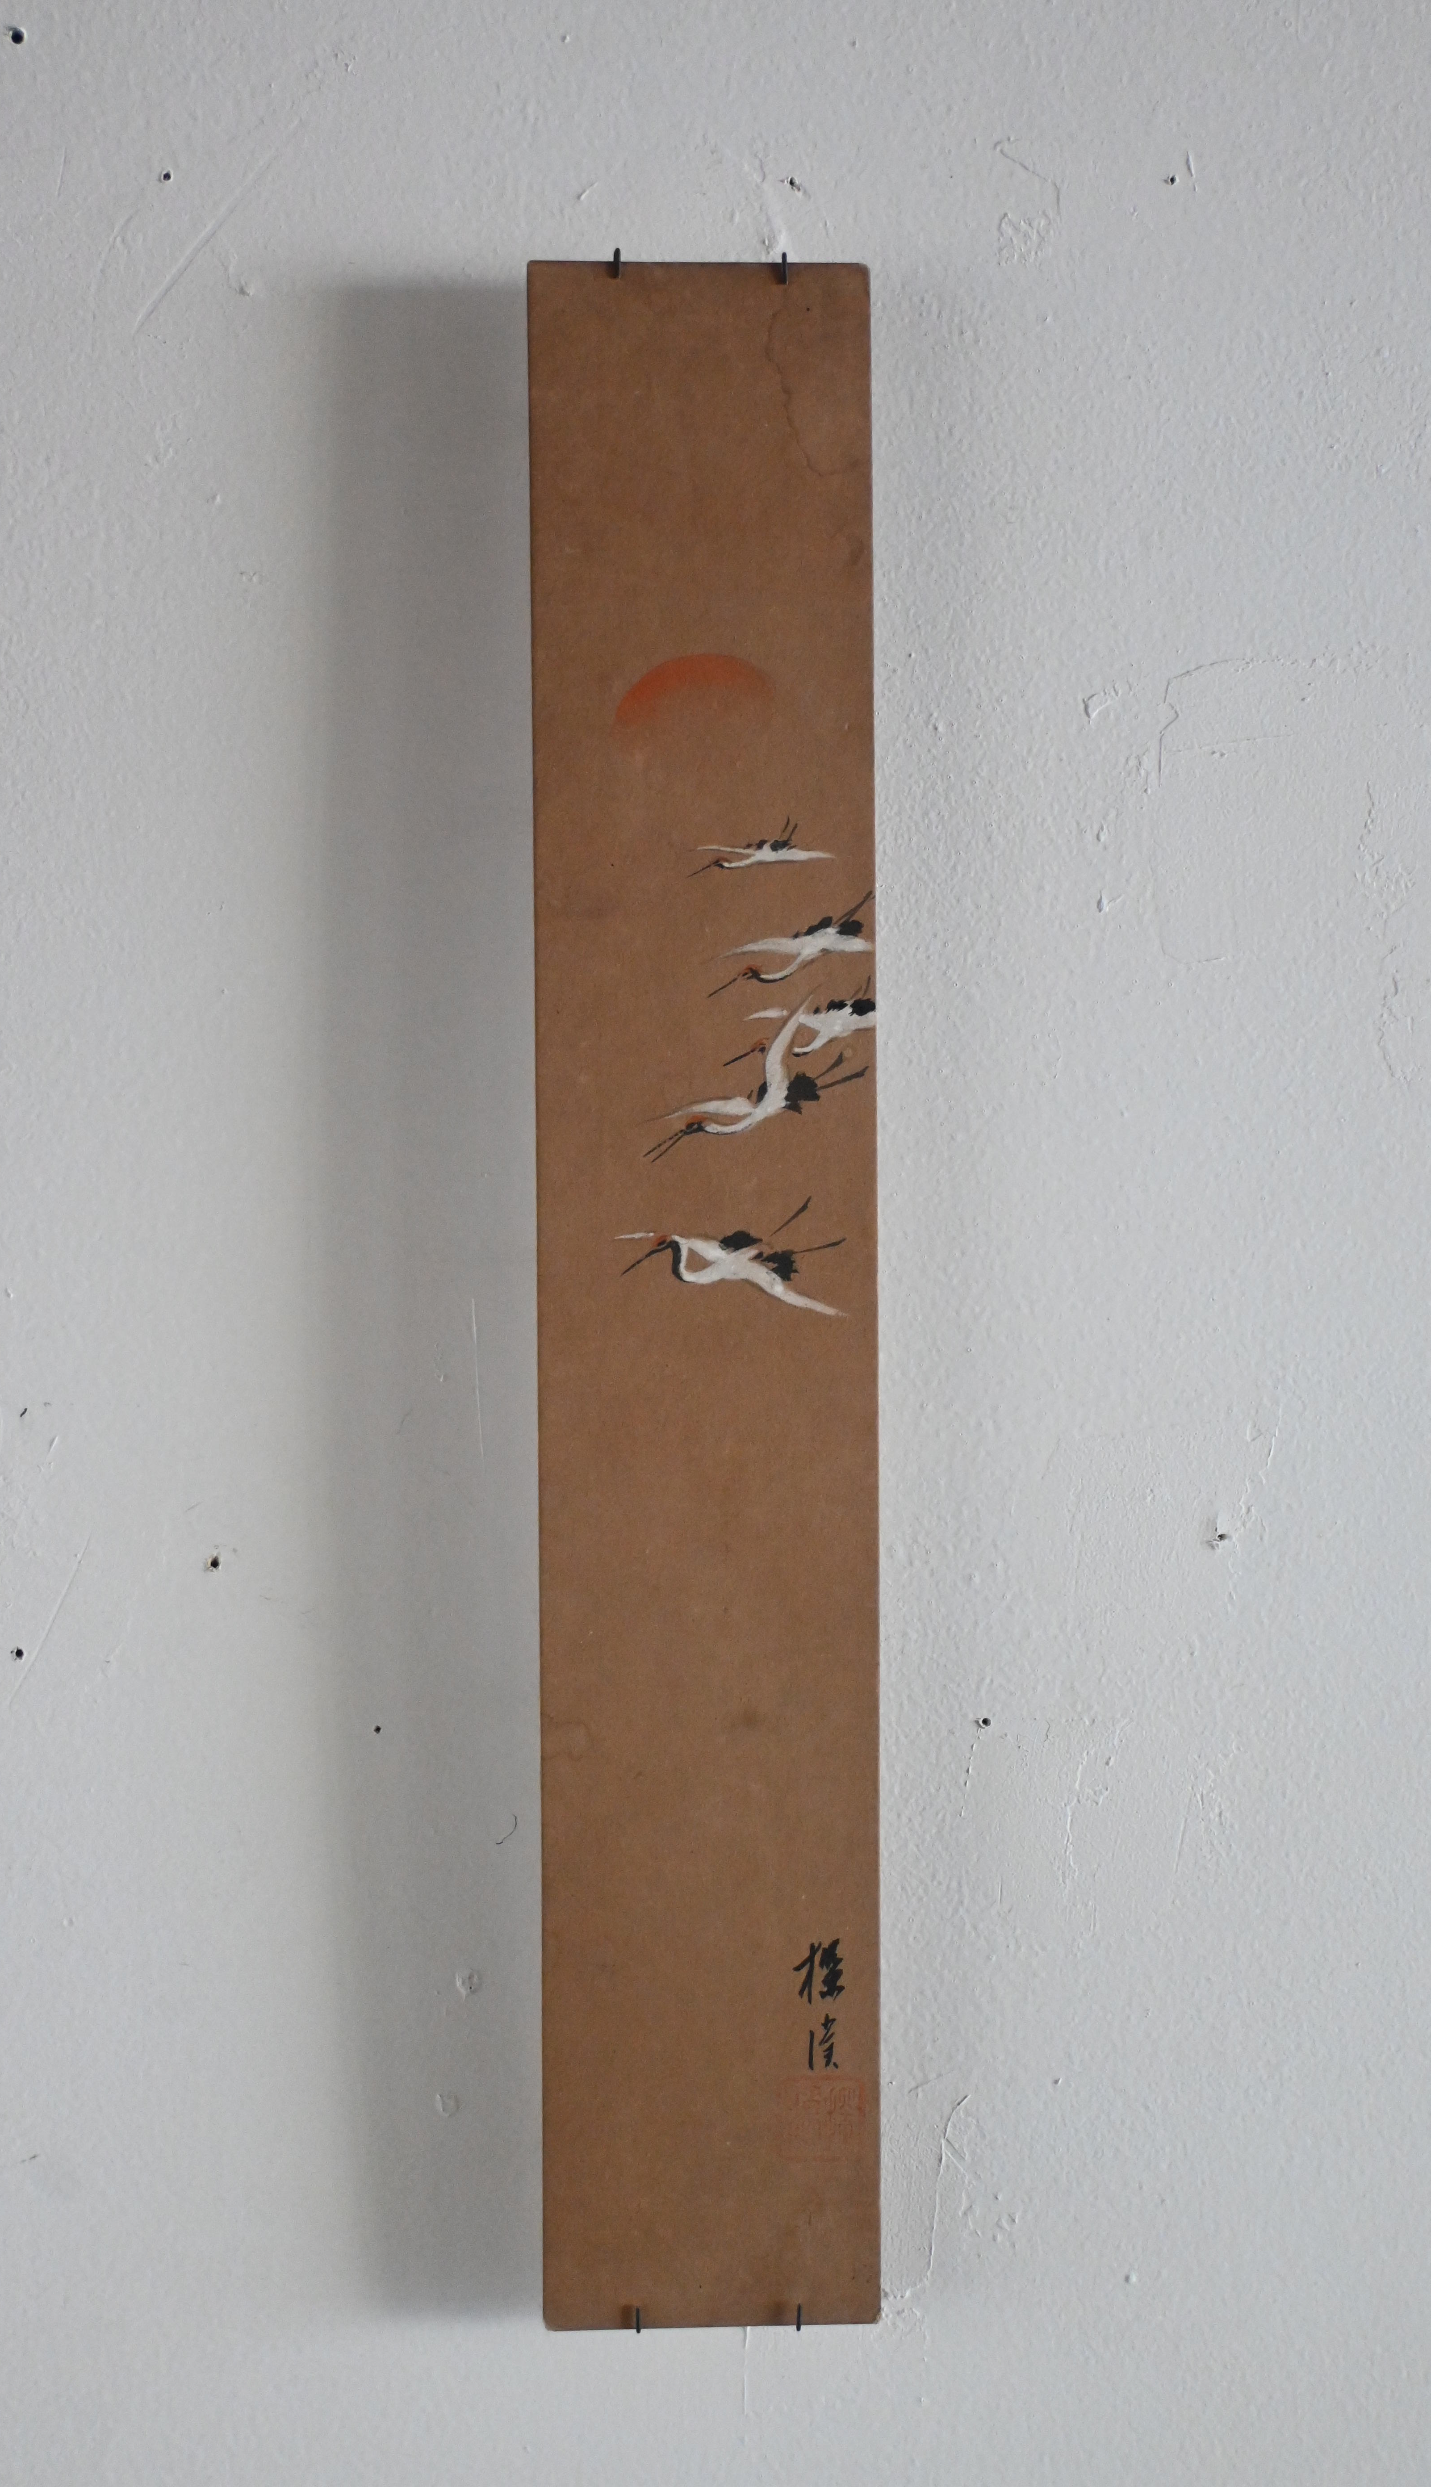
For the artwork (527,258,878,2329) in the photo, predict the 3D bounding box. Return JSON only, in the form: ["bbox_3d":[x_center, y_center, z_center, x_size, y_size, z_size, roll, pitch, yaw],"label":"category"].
[{"bbox_3d":[-0.002,0.009,0.574,0.060,0.363,0.005,0,1,-1],"label":"artwork"}]

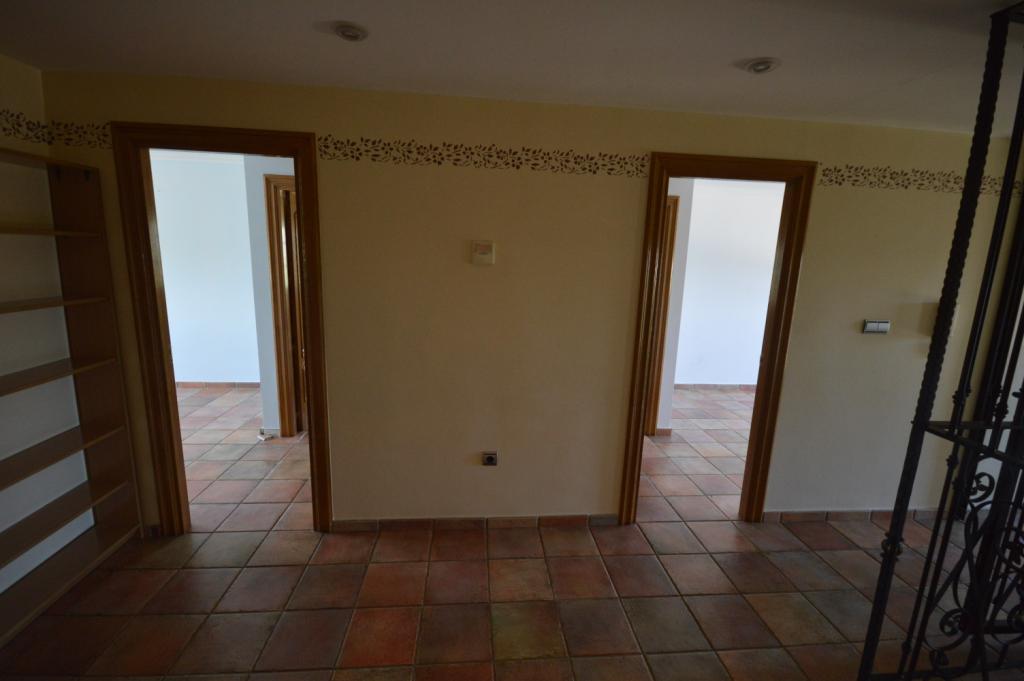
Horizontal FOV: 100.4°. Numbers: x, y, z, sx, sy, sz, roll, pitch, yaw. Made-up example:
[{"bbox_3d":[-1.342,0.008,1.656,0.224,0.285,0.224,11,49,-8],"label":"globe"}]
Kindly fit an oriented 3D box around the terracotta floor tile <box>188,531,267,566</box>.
[{"bbox_3d":[-1.539,1.140,2.322,0.302,0.012,0.291,1,10,-5],"label":"terracotta floor tile"}]

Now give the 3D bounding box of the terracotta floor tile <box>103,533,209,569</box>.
[{"bbox_3d":[-1.832,1.124,2.276,0.304,0.010,0.288,1,11,-5],"label":"terracotta floor tile"}]

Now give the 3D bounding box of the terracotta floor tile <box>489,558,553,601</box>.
[{"bbox_3d":[0.044,1.211,2.155,0.304,0.010,0.288,1,11,-5],"label":"terracotta floor tile"}]

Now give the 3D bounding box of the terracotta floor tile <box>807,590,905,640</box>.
[{"bbox_3d":[1.619,1.300,2.018,0.305,0.012,0.287,1,11,-5],"label":"terracotta floor tile"}]

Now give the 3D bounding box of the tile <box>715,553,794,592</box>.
[{"bbox_3d":[1.287,1.245,2.284,0.302,0.012,0.291,1,10,-5],"label":"tile"}]

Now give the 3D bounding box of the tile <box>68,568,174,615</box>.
[{"bbox_3d":[-1.823,1.189,2.009,0.305,0.012,0.287,1,11,-5],"label":"tile"}]

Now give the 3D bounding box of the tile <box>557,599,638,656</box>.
[{"bbox_3d":[0.372,1.265,1.886,0.299,0.012,0.280,1,11,-5],"label":"tile"}]

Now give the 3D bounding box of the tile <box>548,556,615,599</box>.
[{"bbox_3d":[0.352,1.225,2.197,0.305,0.012,0.287,1,11,-5],"label":"tile"}]

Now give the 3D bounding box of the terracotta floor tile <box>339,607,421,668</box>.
[{"bbox_3d":[-0.556,1.265,1.829,0.305,0.012,0.287,1,11,-5],"label":"terracotta floor tile"}]

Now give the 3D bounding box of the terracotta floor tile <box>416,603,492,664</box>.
[{"bbox_3d":[-0.240,1.260,1.842,0.304,0.010,0.288,1,11,-5],"label":"terracotta floor tile"}]

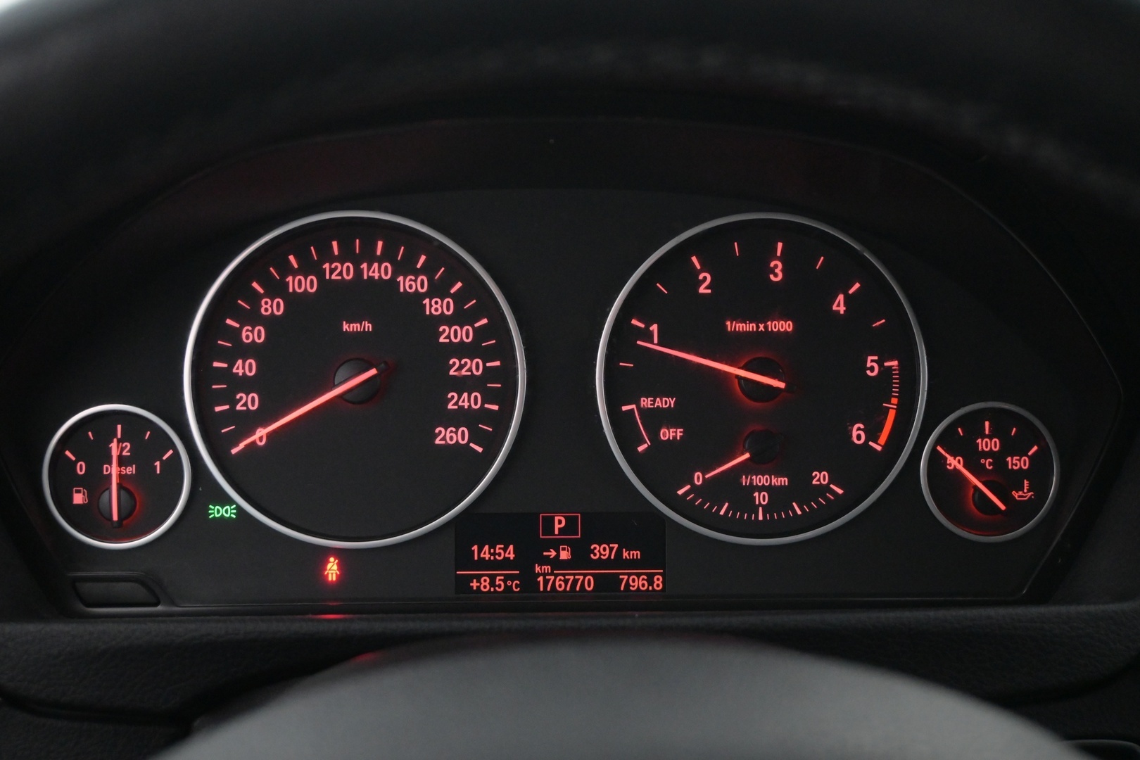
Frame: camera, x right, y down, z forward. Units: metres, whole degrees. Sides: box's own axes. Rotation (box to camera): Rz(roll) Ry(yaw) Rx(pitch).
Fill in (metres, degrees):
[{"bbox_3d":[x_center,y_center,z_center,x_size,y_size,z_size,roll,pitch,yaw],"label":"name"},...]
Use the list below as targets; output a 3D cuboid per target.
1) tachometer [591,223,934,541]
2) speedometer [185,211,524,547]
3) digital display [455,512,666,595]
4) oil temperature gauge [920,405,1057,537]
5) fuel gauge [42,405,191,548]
[{"bbox_3d":[0.058,0.000,0.412,0.102,0.102,0.020,-1,-4,-3],"label":"tachometer"},{"bbox_3d":[-0.065,0.000,0.405,0.102,0.102,0.020,-1,-4,-3],"label":"speedometer"},{"bbox_3d":[-0.003,0.053,0.405,0.064,0.025,0.008,-1,-4,-3],"label":"digital display"},{"bbox_3d":[0.128,0.028,0.413,0.043,0.043,0.018,-1,-4,-3],"label":"oil temperature gauge"},{"bbox_3d":[-0.134,0.029,0.399,0.043,0.043,0.018,-1,-4,-3],"label":"fuel gauge"}]

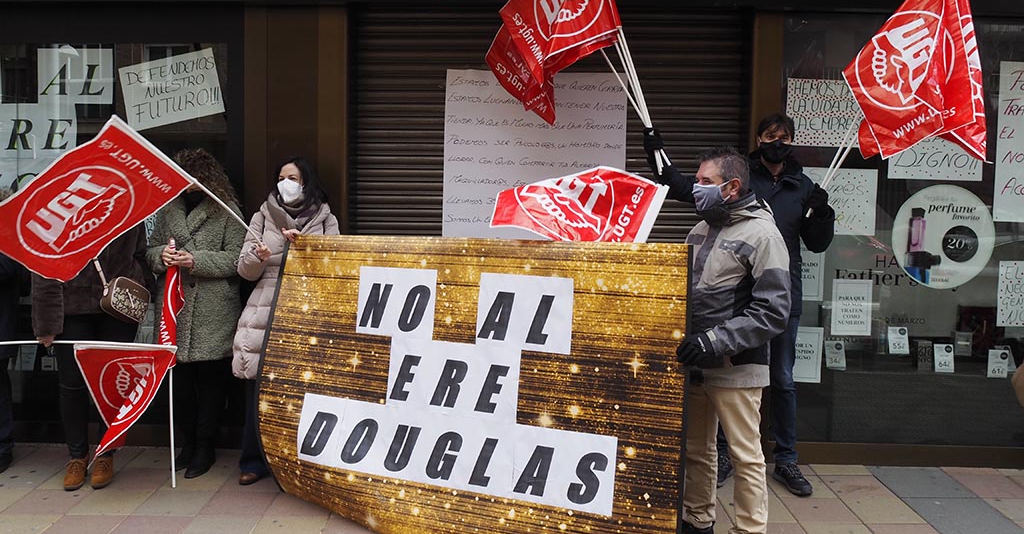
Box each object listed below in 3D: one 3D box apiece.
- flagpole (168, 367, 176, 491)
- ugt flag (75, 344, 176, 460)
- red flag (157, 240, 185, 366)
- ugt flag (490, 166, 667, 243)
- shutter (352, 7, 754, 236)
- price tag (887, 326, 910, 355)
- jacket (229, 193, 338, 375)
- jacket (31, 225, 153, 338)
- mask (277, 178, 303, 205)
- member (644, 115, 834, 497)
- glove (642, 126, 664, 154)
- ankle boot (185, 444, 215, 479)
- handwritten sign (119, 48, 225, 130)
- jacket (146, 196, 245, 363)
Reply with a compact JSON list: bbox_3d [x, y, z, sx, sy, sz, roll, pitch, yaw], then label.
[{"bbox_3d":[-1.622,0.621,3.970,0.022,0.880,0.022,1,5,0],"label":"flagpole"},{"bbox_3d":[-1.801,0.627,3.860,0.480,0.540,0.150,1,5,-3],"label":"ugt flag"},{"bbox_3d":[-1.683,0.189,4.070,0.135,0.600,0.110,1,5,0],"label":"red flag"},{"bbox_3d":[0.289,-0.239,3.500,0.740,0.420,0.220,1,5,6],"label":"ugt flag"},{"bbox_3d":[0.202,-0.187,4.575,2.150,2.430,0.080,1,5,0],"label":"shutter"},{"bbox_3d":[2.141,0.411,4.600,0.110,0.155,0.040,1,5,0],"label":"price tag"},{"bbox_3d":[-1.097,0.100,4.030,0.480,0.900,0.370,2,5,11],"label":"jacket"},{"bbox_3d":[-2.117,0.023,4.170,0.560,0.640,0.320,0,6,-10],"label":"jacket"},{"bbox_3d":[-1.096,-0.374,4.080,0.125,0.135,0.090,2,6,9],"label":"mask"},{"bbox_3d":[1.120,0.154,4.060,0.870,1.810,0.480,1,5,3],"label":"member"},{"bbox_3d":[0.676,-0.610,3.960,0.105,0.140,0.110,2,6,17],"label":"glove"},{"bbox_3d":[-1.636,1.019,4.350,0.095,0.140,0.250,2,6,9],"label":"ankle boot"},{"bbox_3d":[-1.832,-0.955,4.470,0.500,0.350,0.012,-12,5,1],"label":"handwritten sign"},{"bbox_3d":[-1.559,0.062,4.080,0.460,0.830,0.360,1,5,6],"label":"jacket"}]

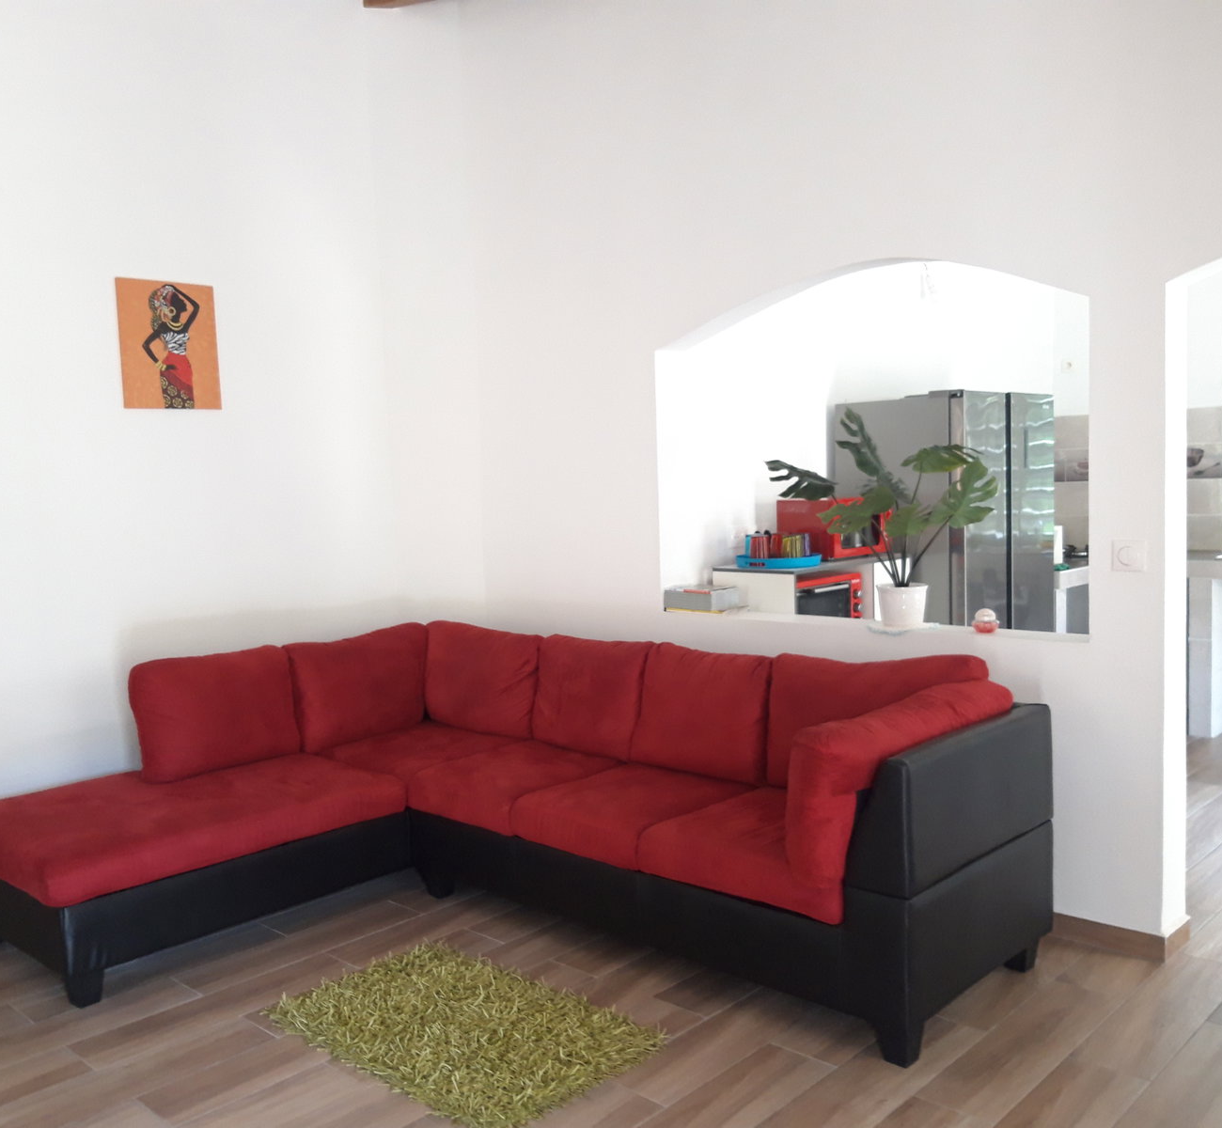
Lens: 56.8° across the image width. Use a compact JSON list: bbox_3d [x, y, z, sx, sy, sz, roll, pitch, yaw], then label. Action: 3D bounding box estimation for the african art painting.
[{"bbox_3d":[-1.780,-0.877,4.555,0.020,0.500,0.400,2,6,44],"label":"african art painting"}]

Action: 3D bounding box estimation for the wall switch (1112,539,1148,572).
[{"bbox_3d":[1.491,-0.022,3.248,0.088,0.086,0.012,2,6,44],"label":"wall switch"}]

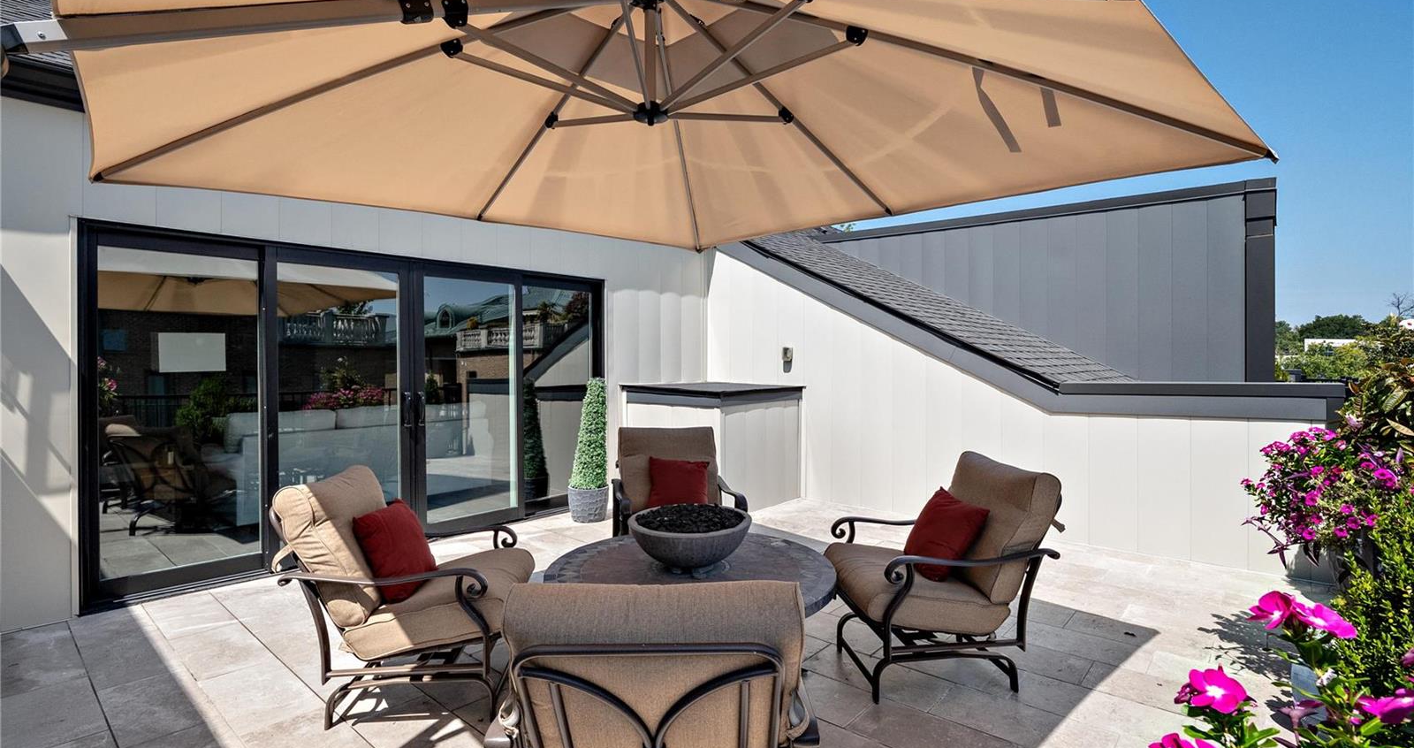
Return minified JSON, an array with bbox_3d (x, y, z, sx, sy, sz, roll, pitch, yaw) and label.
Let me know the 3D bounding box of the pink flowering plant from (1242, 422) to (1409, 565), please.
[{"bbox_3d":[3.450,0.664,3.500,0.660,0.770,0.660,0,1,44],"label":"pink flowering plant"}]

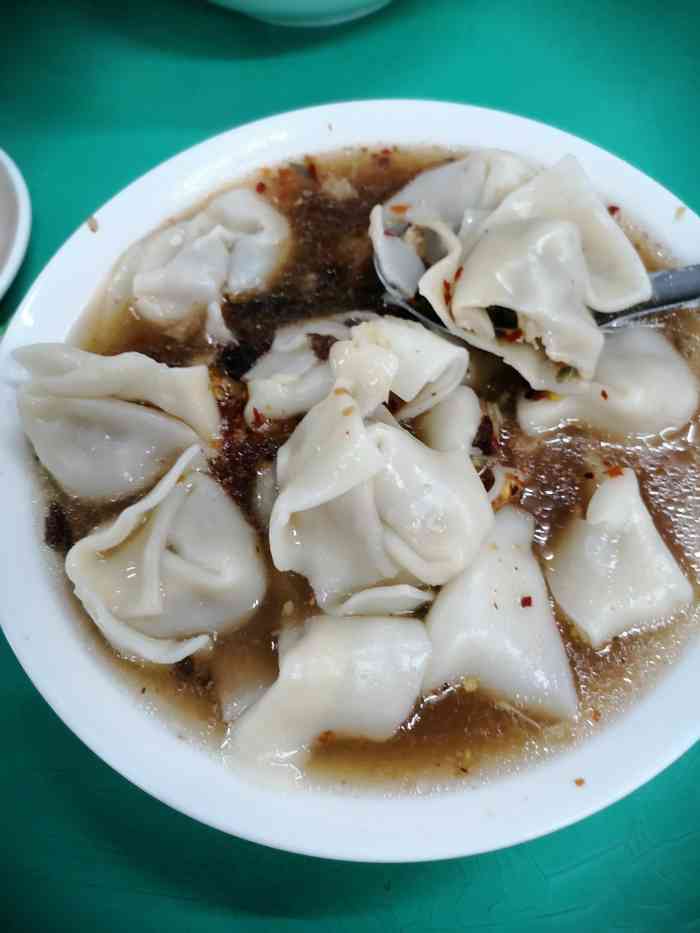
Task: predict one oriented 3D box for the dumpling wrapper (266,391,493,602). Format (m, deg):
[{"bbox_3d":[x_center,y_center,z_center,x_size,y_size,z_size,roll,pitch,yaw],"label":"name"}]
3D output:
[{"bbox_3d":[0.008,0.008,0.184,0.057,0.035,0.058,-1,68,3],"label":"dumpling wrapper"}]

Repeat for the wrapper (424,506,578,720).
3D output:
[{"bbox_3d":[0.038,0.037,0.179,0.038,0.026,0.053,2,68,5],"label":"wrapper"}]

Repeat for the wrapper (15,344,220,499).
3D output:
[{"bbox_3d":[-0.067,-0.013,0.204,0.056,0.029,0.043,8,68,7],"label":"wrapper"}]

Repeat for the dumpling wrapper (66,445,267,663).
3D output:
[{"bbox_3d":[-0.045,0.026,0.187,0.041,0.028,0.048,39,75,17],"label":"dumpling wrapper"}]

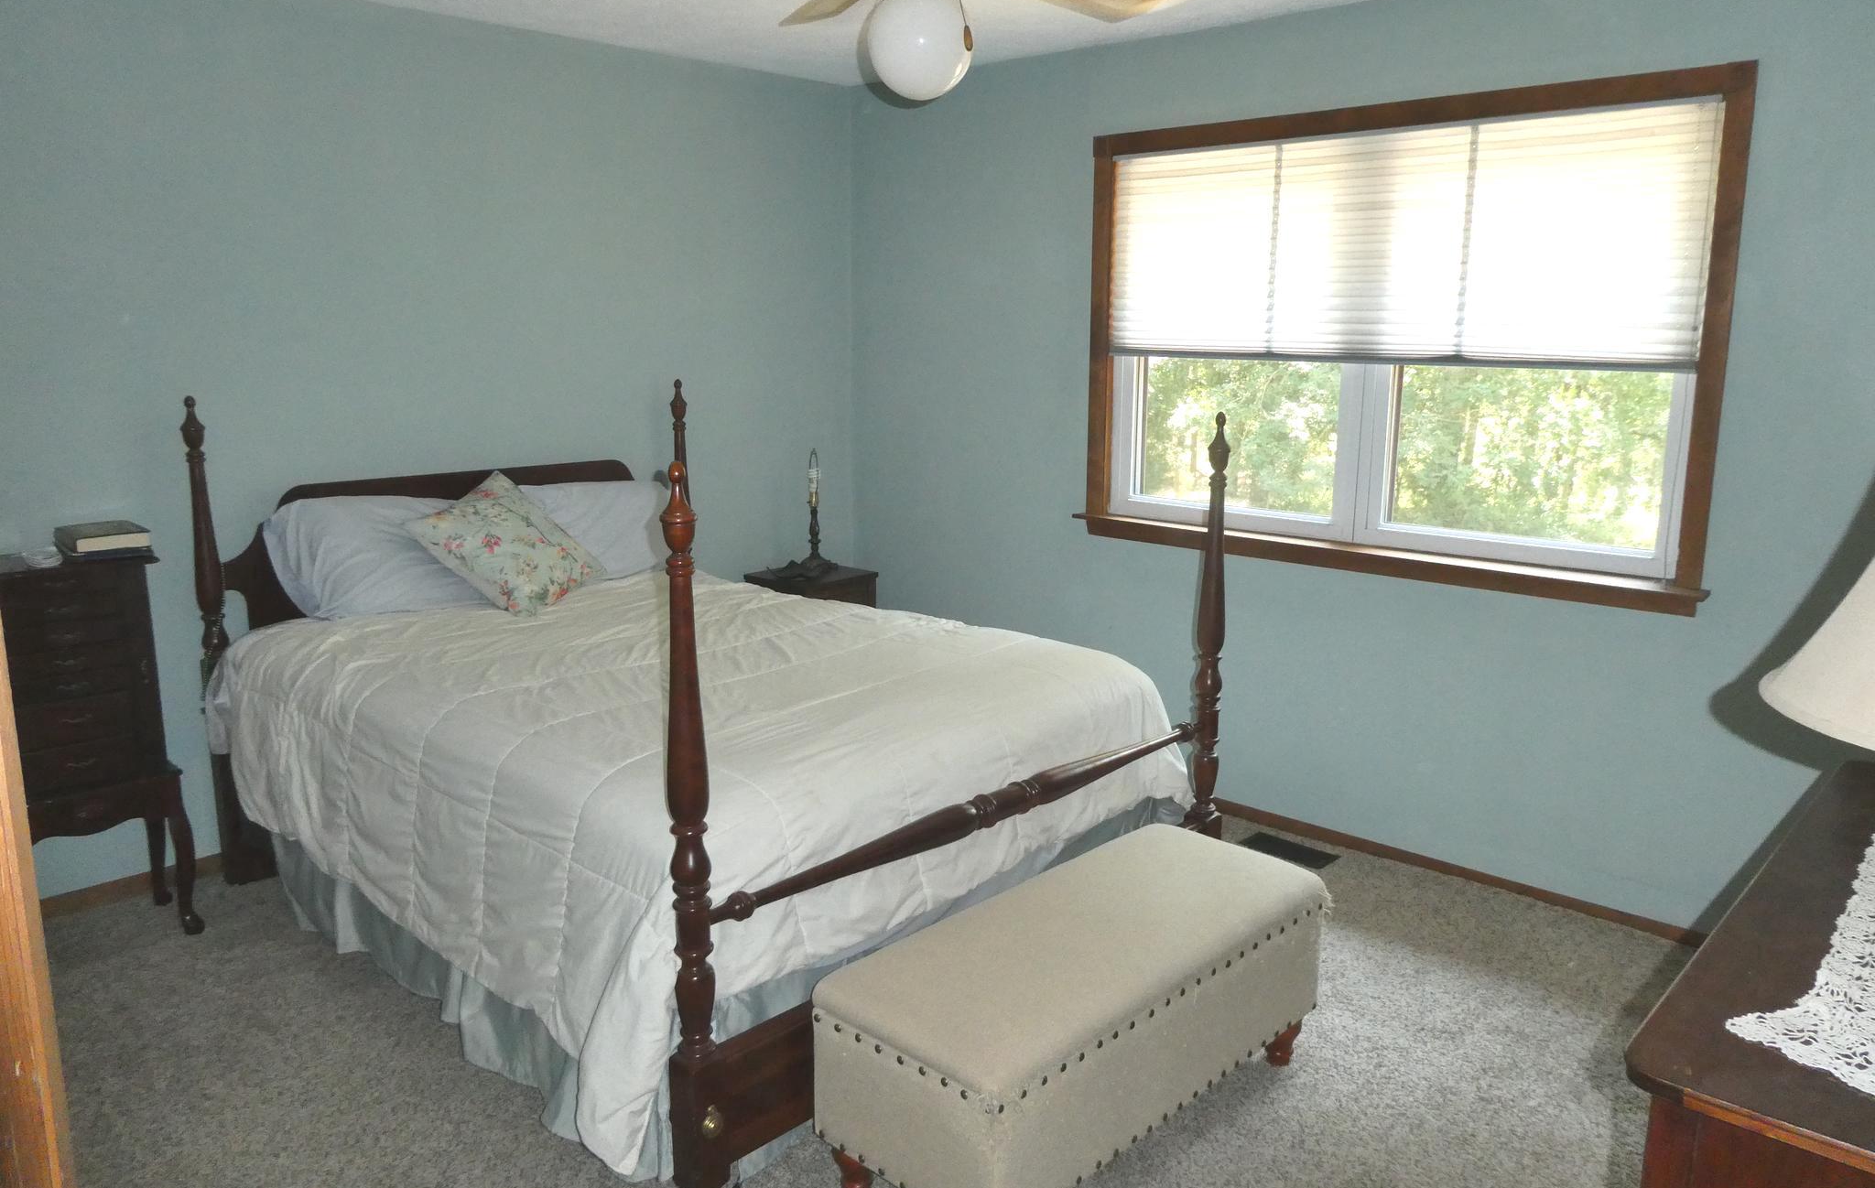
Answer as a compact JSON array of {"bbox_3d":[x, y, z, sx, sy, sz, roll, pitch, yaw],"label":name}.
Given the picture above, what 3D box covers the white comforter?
[{"bbox_3d":[-0.609,0.449,3.369,1.980,0.610,1.710,11,16,42],"label":"white comforter"}]

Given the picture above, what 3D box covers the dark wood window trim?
[{"bbox_3d":[1.192,-0.718,3.745,1.915,1.308,0.090,11,16,42],"label":"dark wood window trim"}]

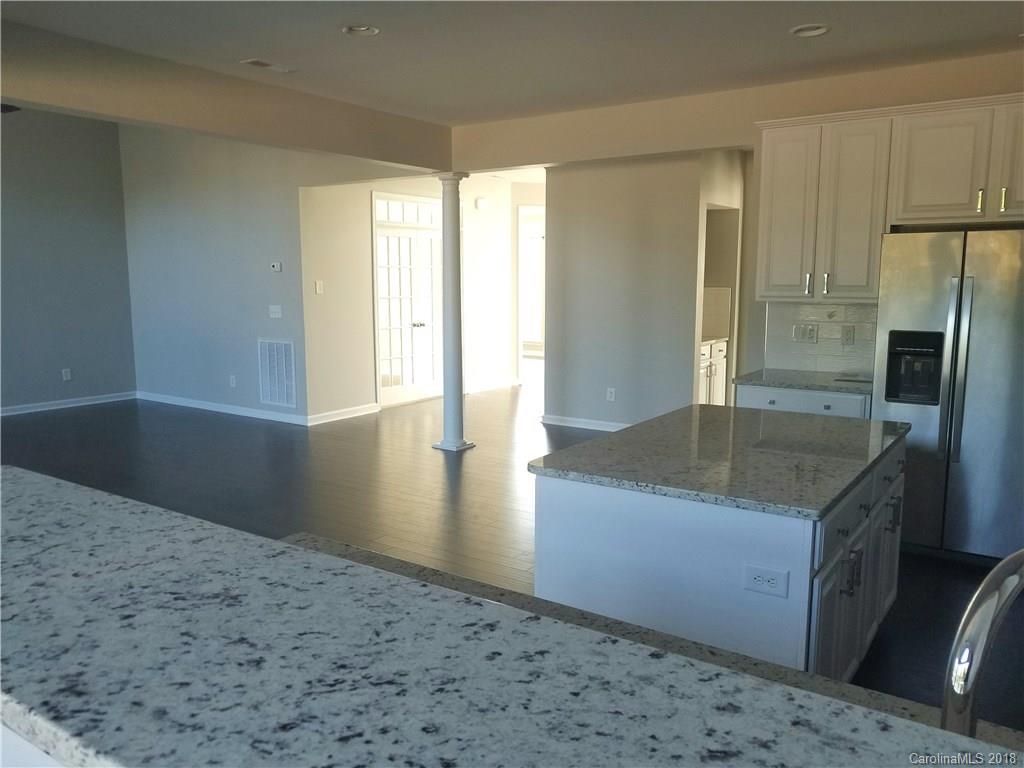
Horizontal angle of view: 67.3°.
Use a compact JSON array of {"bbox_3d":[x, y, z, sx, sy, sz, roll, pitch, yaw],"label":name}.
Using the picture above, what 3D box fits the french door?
[{"bbox_3d":[-1.097,-0.969,9.121,0.100,2.410,1.530,6,10,35],"label":"french door"}]

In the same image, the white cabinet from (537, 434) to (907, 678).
[{"bbox_3d":[0.842,0.682,2.881,0.895,0.885,1.390,6,10,35],"label":"white cabinet"}]

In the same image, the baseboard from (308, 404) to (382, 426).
[{"bbox_3d":[-1.775,0.322,8.266,0.018,0.098,1.030,6,10,35],"label":"baseboard"}]

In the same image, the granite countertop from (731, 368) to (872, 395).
[{"bbox_3d":[1.792,-0.015,4.528,0.760,0.032,0.660,6,10,35],"label":"granite countertop"}]

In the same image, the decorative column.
[{"bbox_3d":[-0.531,-0.616,6.730,0.264,2.380,0.264,6,10,35],"label":"decorative column"}]

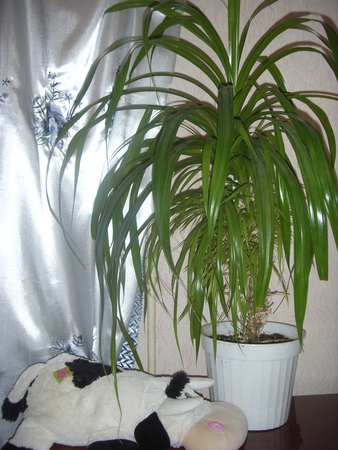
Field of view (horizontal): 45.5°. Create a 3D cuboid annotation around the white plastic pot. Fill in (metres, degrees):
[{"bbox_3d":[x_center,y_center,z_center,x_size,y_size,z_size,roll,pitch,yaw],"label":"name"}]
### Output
[{"bbox_3d":[0.199,0.357,0.983,0.250,0.202,0.250,0,-1,0],"label":"white plastic pot"}]

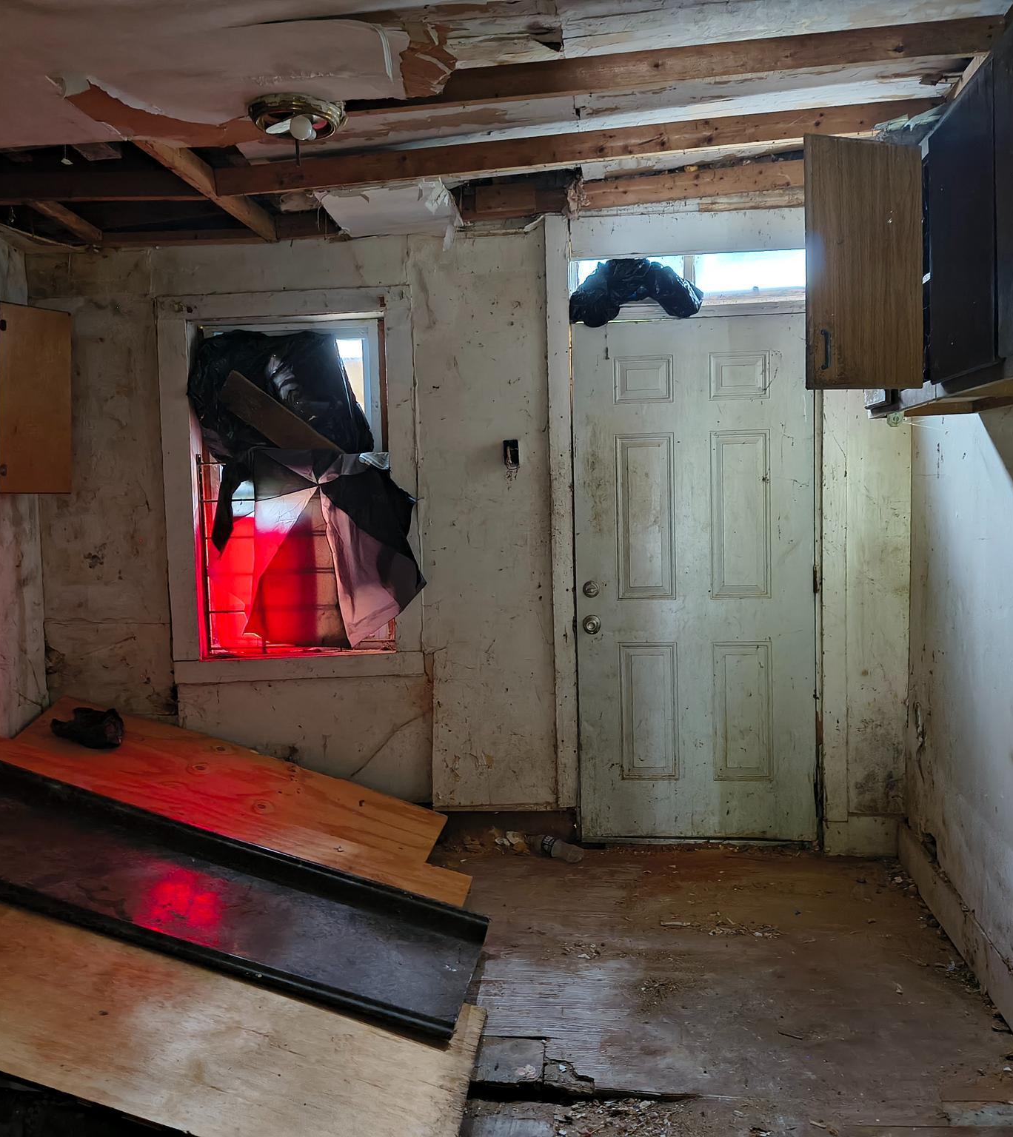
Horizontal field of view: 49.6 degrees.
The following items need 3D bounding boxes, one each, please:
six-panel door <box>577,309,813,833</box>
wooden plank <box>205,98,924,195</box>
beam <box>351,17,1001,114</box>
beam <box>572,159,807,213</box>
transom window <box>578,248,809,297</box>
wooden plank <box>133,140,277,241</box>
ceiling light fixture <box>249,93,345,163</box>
[{"bbox_3d":[0.736,0.062,4.276,0.910,2.040,0.045,-1,5,7],"label":"six-panel door"},{"bbox_3d":[0.197,-1.378,3.603,2.380,0.092,0.042,-3,5,7],"label":"wooden plank"},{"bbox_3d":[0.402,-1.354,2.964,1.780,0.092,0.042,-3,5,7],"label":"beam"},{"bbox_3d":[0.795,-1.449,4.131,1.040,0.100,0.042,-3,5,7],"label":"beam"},{"bbox_3d":[0.708,-1.111,4.193,0.910,0.205,0.050,-1,5,7],"label":"transom window"},{"bbox_3d":[-0.996,-1.305,3.724,0.042,0.092,1.240,-1,3,7],"label":"wooden plank"},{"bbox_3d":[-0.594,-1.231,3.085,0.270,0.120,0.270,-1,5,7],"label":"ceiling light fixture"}]

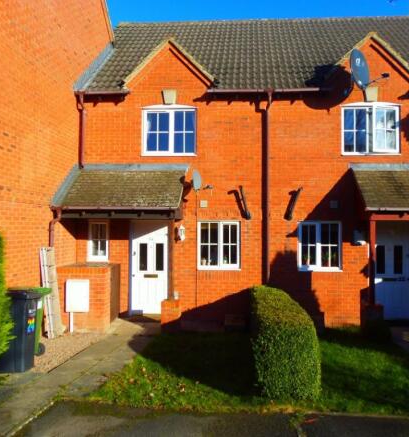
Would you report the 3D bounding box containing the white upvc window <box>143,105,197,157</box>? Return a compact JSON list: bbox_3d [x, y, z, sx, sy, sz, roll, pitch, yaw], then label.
[{"bbox_3d":[-0.739,-1.881,8.684,1.180,1.103,0.100,0,-2,3],"label":"white upvc window"}]

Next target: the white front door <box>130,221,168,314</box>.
[{"bbox_3d":[-1.151,1.034,8.627,0.920,2.024,0.090,0,-2,3],"label":"white front door"}]

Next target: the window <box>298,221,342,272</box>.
[{"bbox_3d":[2.399,0.581,8.424,0.910,1.053,0.100,0,-2,3],"label":"window"}]

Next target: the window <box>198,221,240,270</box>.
[{"bbox_3d":[0.310,0.579,8.548,0.905,1.040,0.090,0,-2,3],"label":"window"}]

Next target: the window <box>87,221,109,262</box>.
[{"bbox_3d":[-2.262,0.502,8.691,0.446,0.898,0.090,0,-2,3],"label":"window"}]

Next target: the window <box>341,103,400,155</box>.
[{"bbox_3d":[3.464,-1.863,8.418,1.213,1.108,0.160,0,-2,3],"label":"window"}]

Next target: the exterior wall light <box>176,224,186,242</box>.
[{"bbox_3d":[-0.478,0.313,8.454,0.171,0.351,0.201,0,-2,3],"label":"exterior wall light"}]

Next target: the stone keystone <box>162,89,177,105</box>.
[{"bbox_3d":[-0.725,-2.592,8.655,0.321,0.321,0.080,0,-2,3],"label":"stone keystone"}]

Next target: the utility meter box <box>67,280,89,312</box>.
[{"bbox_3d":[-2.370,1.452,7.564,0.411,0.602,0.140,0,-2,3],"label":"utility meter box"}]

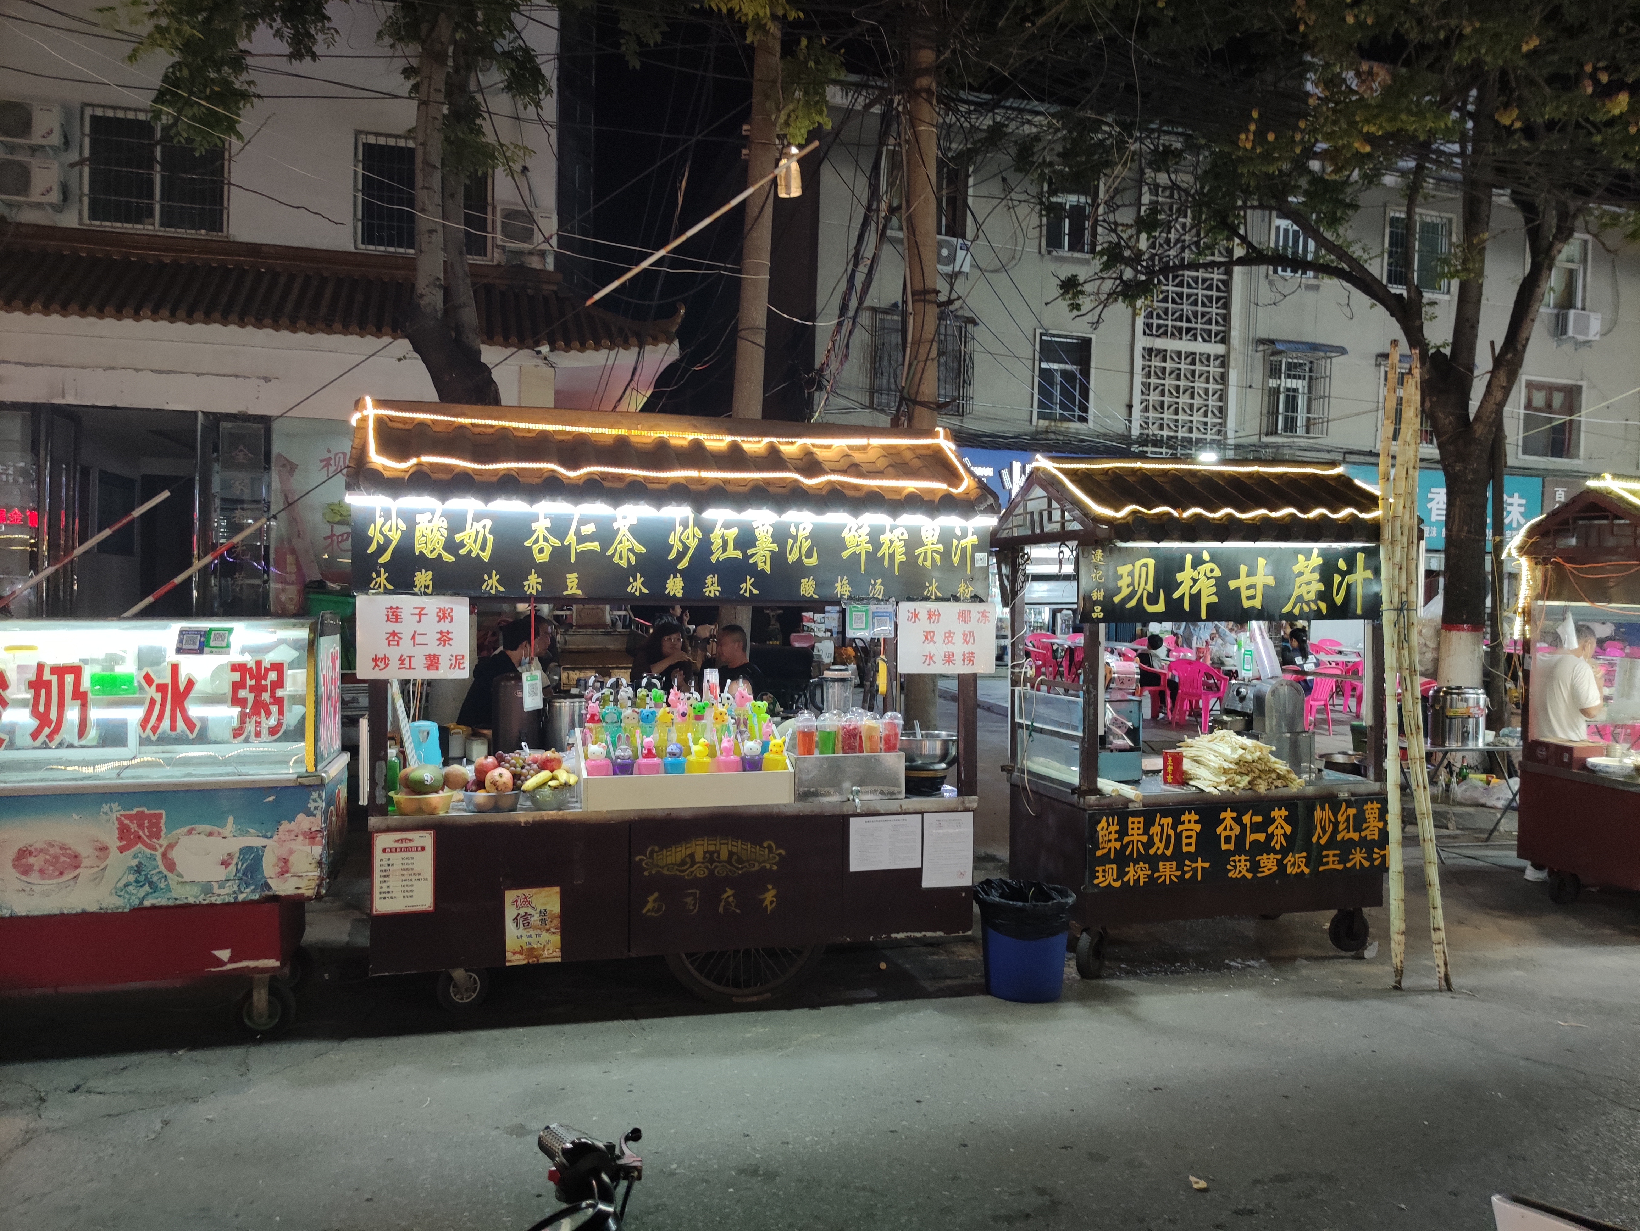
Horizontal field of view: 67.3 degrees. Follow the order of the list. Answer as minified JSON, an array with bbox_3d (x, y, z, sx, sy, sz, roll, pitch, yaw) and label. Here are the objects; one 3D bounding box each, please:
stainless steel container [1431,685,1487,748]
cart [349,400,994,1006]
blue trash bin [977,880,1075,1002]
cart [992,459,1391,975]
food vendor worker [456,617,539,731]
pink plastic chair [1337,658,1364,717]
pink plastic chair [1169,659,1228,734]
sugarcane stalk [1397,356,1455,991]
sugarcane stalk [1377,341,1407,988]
[{"bbox_3d":[4.040,0.645,7.800,0.370,0.385,0.360,1,1,7],"label":"stainless steel container"},{"bbox_3d":[-0.620,0.300,5.300,2.560,2.340,1.050,1,1,-17],"label":"cart"},{"bbox_3d":[0.816,1.290,4.890,0.390,0.410,0.390,1,1,0],"label":"blue trash bin"},{"bbox_3d":[1.685,0.400,5.570,1.600,2.180,1.030,1,1,-16],"label":"cart"},{"bbox_3d":[-1.570,0.720,5.800,0.480,1.480,0.500,1,1,15],"label":"food vendor worker"},{"bbox_3d":[7.100,0.930,16.000,0.560,0.790,0.570,0,1,-21],"label":"pink plastic chair"},{"bbox_3d":[4.220,0.890,13.750,0.570,0.790,0.560,2,2,38],"label":"pink plastic chair"},{"bbox_3d":[2.530,0.200,5.170,0.100,2.660,0.070,3,-9,-16],"label":"sugarcane stalk"},{"bbox_3d":[2.420,0.153,5.190,0.070,2.740,0.060,5,-8,-16],"label":"sugarcane stalk"}]

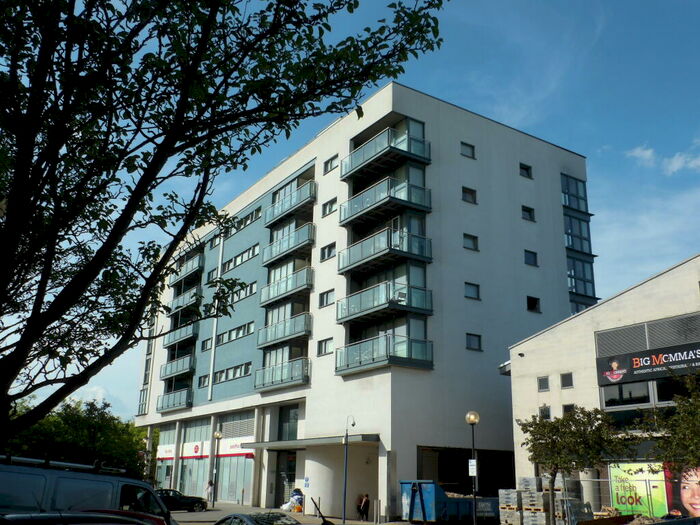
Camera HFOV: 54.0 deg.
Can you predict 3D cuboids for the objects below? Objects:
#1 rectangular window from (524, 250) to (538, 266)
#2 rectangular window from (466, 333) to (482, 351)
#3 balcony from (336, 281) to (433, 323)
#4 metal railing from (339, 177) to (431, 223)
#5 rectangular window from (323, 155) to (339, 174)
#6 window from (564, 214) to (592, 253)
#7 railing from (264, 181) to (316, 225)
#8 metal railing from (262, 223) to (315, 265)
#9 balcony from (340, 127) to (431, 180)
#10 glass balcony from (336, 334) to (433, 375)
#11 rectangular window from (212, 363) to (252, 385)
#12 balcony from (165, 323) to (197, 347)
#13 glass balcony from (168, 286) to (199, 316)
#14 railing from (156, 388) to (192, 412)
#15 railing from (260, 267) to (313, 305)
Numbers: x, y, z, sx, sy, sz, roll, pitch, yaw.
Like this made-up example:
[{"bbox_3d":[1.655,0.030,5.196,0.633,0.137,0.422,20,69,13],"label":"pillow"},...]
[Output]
[{"bbox_3d":[11.016,-0.213,41.936,1.058,0.936,0.170,12,-21,-31],"label":"rectangular window"},{"bbox_3d":[6.867,4.456,38.171,1.129,0.901,0.150,12,-21,-31],"label":"rectangular window"},{"bbox_3d":[1.841,2.384,37.414,2.871,1.276,4.959,12,-20,-31],"label":"balcony"},{"bbox_3d":[1.944,-3.118,38.949,2.800,1.400,4.950,12,-21,-31],"label":"metal railing"},{"bbox_3d":[-1.154,-6.230,44.029,0.150,0.935,1.751,12,-21,-31],"label":"rectangular window"},{"bbox_3d":[14.990,-1.817,45.124,2.552,2.305,0.203,12,-20,-31],"label":"window"},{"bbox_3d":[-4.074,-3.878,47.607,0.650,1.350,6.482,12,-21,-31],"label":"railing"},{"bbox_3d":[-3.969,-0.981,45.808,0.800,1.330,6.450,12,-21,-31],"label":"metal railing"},{"bbox_3d":[2.008,-5.779,39.786,2.800,1.420,4.950,12,-21,-31],"label":"balcony"},{"bbox_3d":[1.778,5.111,36.564,2.871,1.479,4.959,12,-20,-31],"label":"glass balcony"},{"bbox_3d":[-8.623,8.173,50.428,0.150,0.873,6.739,12,-20,-31],"label":"rectangular window"},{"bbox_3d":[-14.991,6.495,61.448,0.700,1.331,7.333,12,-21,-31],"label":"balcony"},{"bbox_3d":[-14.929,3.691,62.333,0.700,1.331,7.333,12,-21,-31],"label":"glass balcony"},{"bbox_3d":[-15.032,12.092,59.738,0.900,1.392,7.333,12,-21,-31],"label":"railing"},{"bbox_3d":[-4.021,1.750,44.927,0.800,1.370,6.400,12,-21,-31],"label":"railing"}]

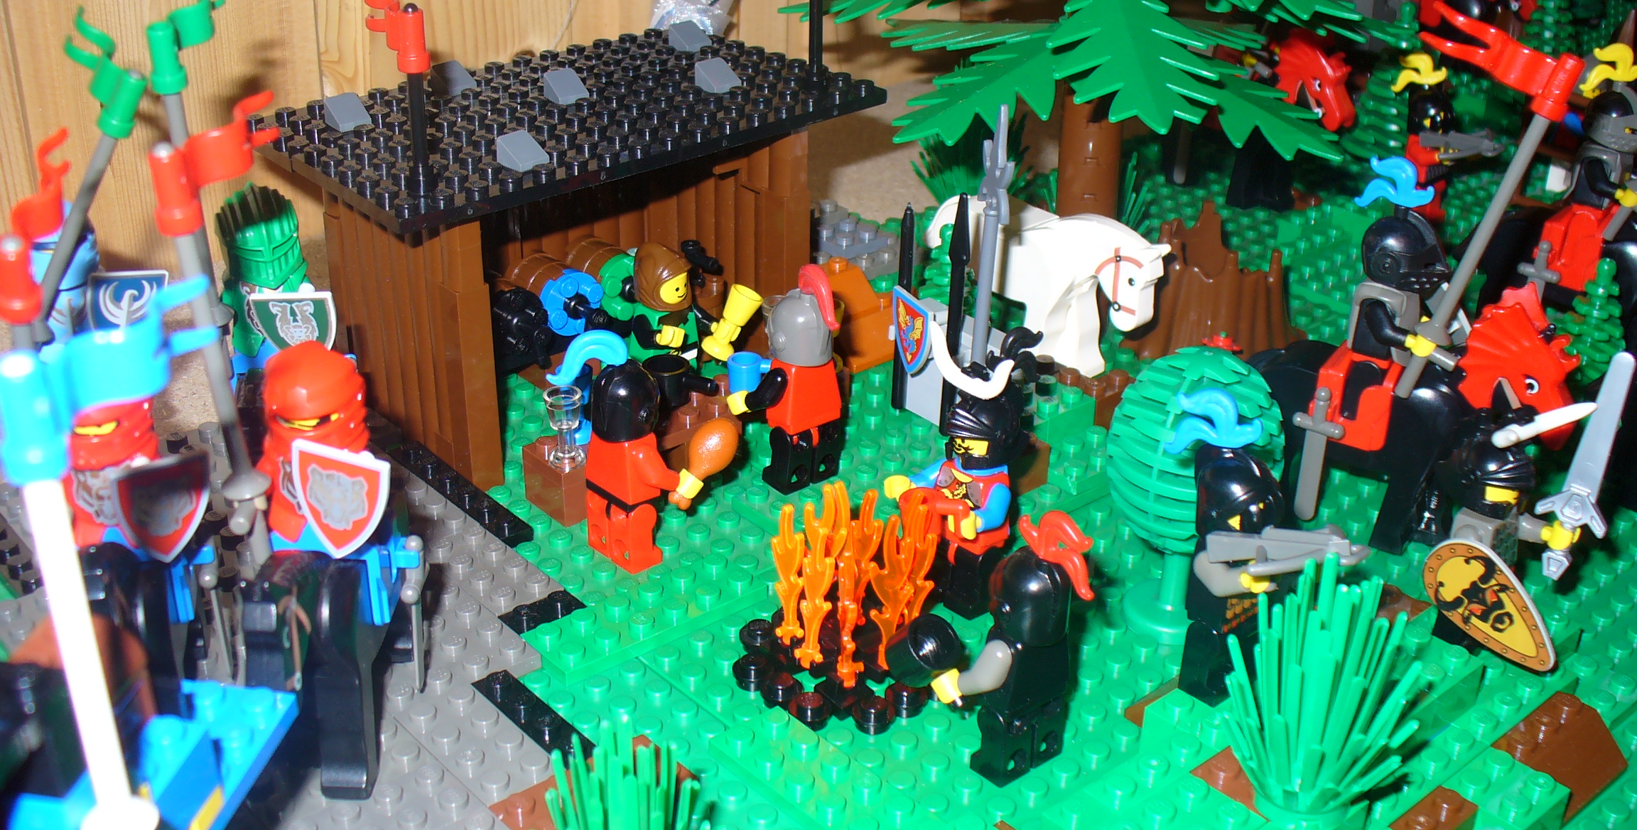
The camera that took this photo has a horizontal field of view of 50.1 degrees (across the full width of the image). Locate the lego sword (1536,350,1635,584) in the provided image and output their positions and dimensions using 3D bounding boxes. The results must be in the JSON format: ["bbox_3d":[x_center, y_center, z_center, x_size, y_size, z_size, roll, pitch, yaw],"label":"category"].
[{"bbox_3d":[0.146,0.009,0.333,0.013,0.048,0.004,16,23,23],"label":"lego sword"}]

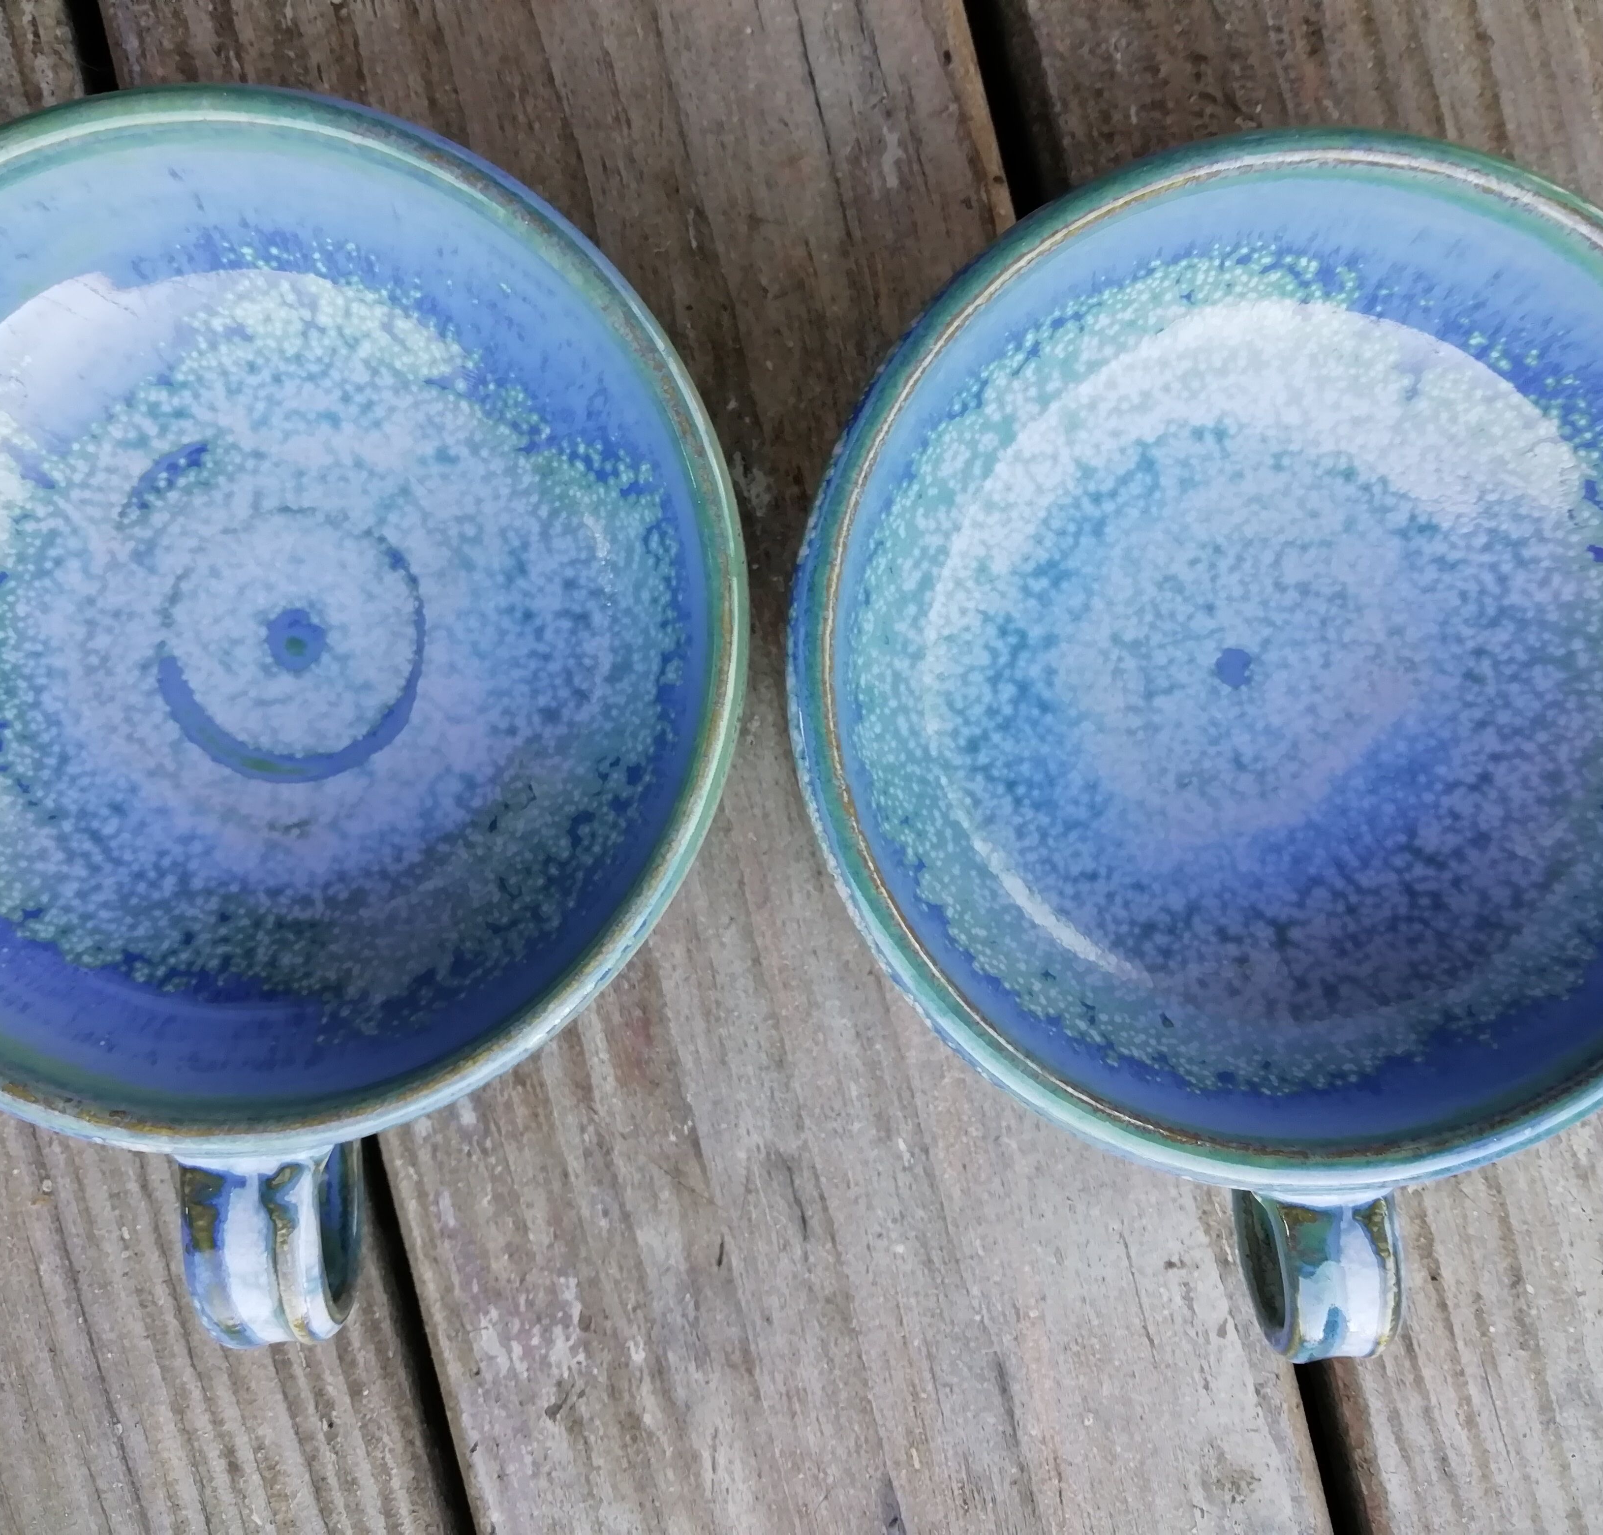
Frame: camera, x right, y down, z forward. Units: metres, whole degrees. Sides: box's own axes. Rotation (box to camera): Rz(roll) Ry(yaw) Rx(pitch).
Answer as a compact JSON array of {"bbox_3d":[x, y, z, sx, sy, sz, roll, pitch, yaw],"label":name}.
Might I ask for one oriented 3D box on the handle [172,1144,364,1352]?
[{"bbox_3d":[-0.078,0.068,0.228,0.022,0.035,0.036,0,90,-1],"label":"handle"}]

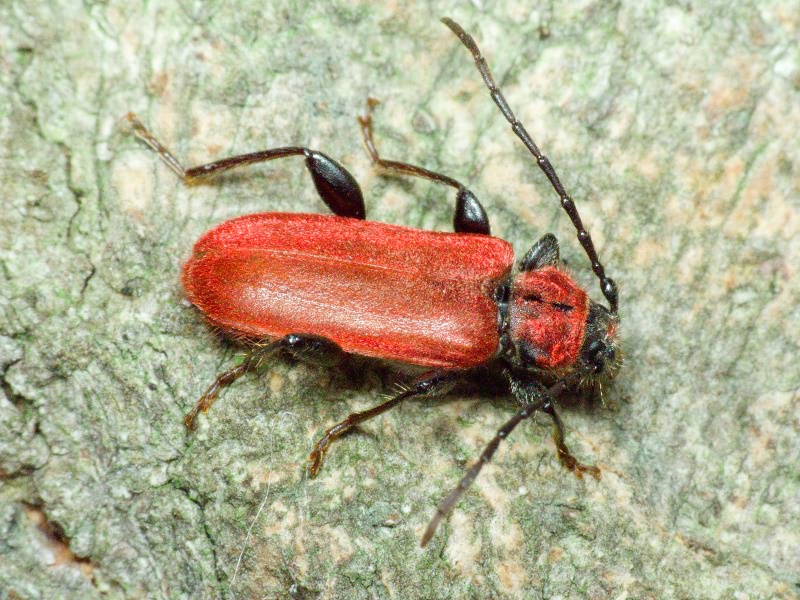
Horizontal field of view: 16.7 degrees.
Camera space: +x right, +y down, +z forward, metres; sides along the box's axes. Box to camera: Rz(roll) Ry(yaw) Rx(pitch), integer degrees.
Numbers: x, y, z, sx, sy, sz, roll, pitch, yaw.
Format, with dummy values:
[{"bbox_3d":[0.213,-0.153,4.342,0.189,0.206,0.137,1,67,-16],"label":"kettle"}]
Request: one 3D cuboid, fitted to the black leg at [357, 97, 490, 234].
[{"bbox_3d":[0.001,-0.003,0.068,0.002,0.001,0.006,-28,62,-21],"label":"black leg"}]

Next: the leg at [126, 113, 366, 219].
[{"bbox_3d":[-0.004,-0.003,0.068,0.007,0.002,0.002,25,58,12],"label":"leg"}]

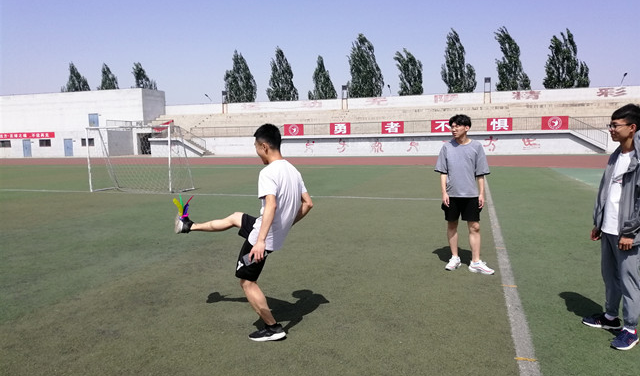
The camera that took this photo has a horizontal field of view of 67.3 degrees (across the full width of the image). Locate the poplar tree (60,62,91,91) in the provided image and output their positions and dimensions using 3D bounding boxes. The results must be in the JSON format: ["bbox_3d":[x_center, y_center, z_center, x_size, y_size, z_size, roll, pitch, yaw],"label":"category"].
[{"bbox_3d":[-37.671,-12.456,75.820,5.000,14.386,5.000,1,6,18],"label":"poplar tree"}]

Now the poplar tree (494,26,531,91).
[{"bbox_3d":[22.496,-11.542,56.510,4.600,14.376,4.600,1,6,18],"label":"poplar tree"}]

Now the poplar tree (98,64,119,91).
[{"bbox_3d":[-28.458,-10.848,64.923,3.603,11.788,3.603,1,6,18],"label":"poplar tree"}]

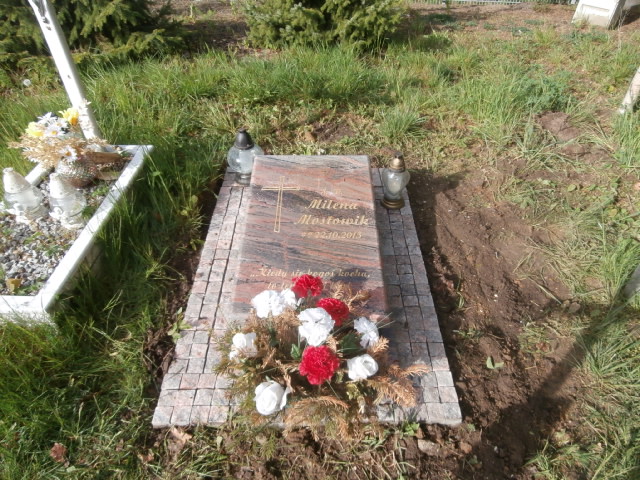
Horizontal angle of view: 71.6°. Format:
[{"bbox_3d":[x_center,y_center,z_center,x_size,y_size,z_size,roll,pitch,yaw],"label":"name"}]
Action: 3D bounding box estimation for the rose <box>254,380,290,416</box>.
[{"bbox_3d":[-0.127,0.420,1.184,0.085,0.075,0.080,0,42,0],"label":"rose"}]

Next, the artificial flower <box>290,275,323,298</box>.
[{"bbox_3d":[-0.042,0.145,1.380,0.090,0.065,0.075,0,42,1],"label":"artificial flower"}]

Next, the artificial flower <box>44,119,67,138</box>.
[{"bbox_3d":[-1.157,-0.486,1.941,0.090,0.070,0.070,0,42,1],"label":"artificial flower"}]

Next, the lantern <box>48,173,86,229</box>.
[{"bbox_3d":[-0.882,-0.138,1.550,0.115,0.205,0.115,-27,49,-25],"label":"lantern"}]

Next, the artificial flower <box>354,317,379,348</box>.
[{"bbox_3d":[0.117,0.234,1.120,0.058,0.070,0.075,29,51,28],"label":"artificial flower"}]

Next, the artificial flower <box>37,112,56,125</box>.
[{"bbox_3d":[-0.986,-0.438,1.600,0.070,0.045,0.065,-25,48,-24],"label":"artificial flower"}]

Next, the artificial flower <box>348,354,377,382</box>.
[{"bbox_3d":[0.101,0.302,1.050,0.073,0.060,0.068,-1,43,1],"label":"artificial flower"}]

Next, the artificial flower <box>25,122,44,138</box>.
[{"bbox_3d":[-1.036,-0.397,1.610,0.070,0.055,0.064,-27,49,-25],"label":"artificial flower"}]

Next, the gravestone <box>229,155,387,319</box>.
[{"bbox_3d":[-0.036,-0.038,1.716,0.500,0.170,0.790,0,42,1],"label":"gravestone"}]

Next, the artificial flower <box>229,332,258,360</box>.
[{"bbox_3d":[-0.227,0.312,1.300,0.075,0.070,0.075,11,43,13],"label":"artificial flower"}]

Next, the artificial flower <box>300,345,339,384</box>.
[{"bbox_3d":[-0.001,0.293,1.045,0.093,0.078,0.082,-2,43,-1],"label":"artificial flower"}]

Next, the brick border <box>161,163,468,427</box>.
[{"bbox_3d":[-0.033,0.097,1.741,0.870,0.060,1.300,0,42,1],"label":"brick border"}]

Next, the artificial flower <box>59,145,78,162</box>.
[{"bbox_3d":[-0.935,-0.322,1.650,0.072,0.060,0.052,-25,48,-23],"label":"artificial flower"}]

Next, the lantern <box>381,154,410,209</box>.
[{"bbox_3d":[0.323,-0.255,1.898,0.120,0.250,0.120,0,42,1],"label":"lantern"}]

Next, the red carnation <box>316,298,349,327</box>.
[{"bbox_3d":[0.032,0.188,1.150,0.088,0.065,0.078,-21,47,-20],"label":"red carnation"}]

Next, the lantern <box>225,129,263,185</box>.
[{"bbox_3d":[-0.344,-0.388,2.046,0.165,0.265,0.165,0,42,1],"label":"lantern"}]

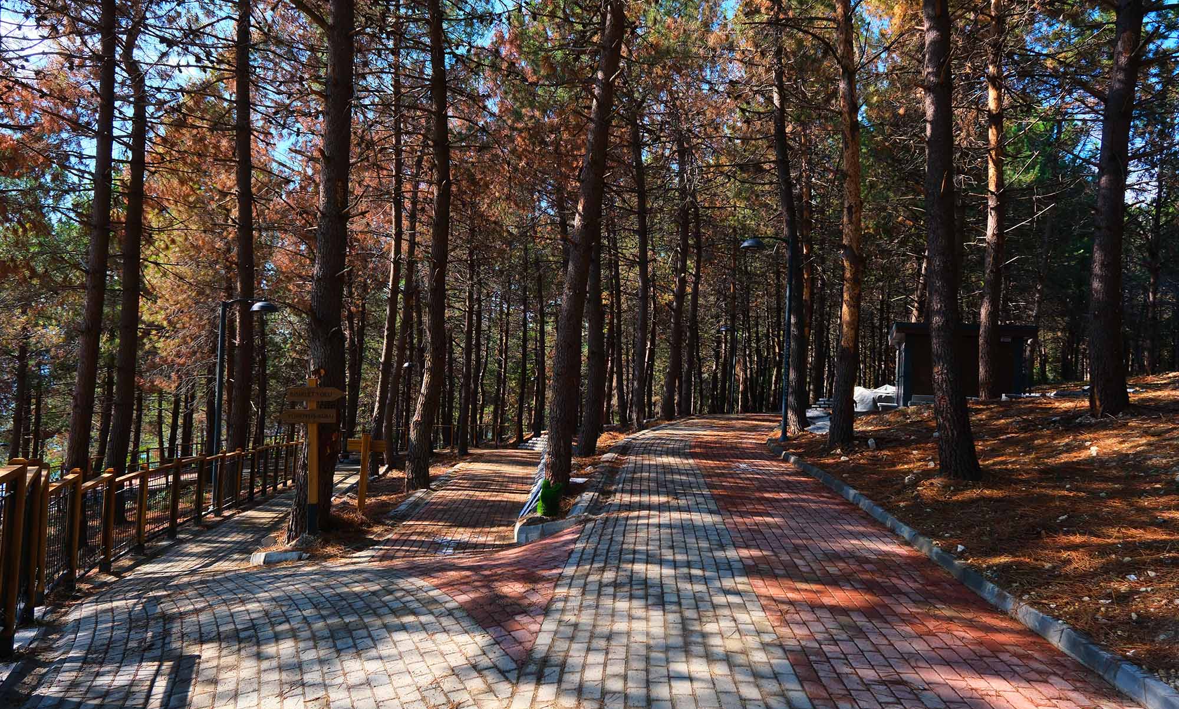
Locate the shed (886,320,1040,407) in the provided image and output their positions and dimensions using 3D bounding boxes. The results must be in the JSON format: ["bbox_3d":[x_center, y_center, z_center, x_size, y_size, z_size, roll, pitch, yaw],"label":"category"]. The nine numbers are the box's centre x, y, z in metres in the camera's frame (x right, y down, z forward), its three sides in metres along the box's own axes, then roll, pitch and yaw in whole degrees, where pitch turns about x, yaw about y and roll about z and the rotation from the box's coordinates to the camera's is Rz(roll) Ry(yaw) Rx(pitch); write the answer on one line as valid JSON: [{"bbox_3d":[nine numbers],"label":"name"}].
[{"bbox_3d":[11.651,0.462,24.872,4.000,2.680,2.700,2,-1,17],"label":"shed"}]

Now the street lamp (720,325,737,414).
[{"bbox_3d":[5.676,0.780,32.759,1.050,3.900,0.460,3,-2,-41],"label":"street lamp"}]

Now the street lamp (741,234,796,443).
[{"bbox_3d":[3.325,-0.311,15.033,1.050,3.900,0.460,2,-1,11],"label":"street lamp"}]

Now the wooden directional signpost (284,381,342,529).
[{"bbox_3d":[-2.624,0.965,7.450,0.540,1.475,0.120,0,-1,-10],"label":"wooden directional signpost"}]

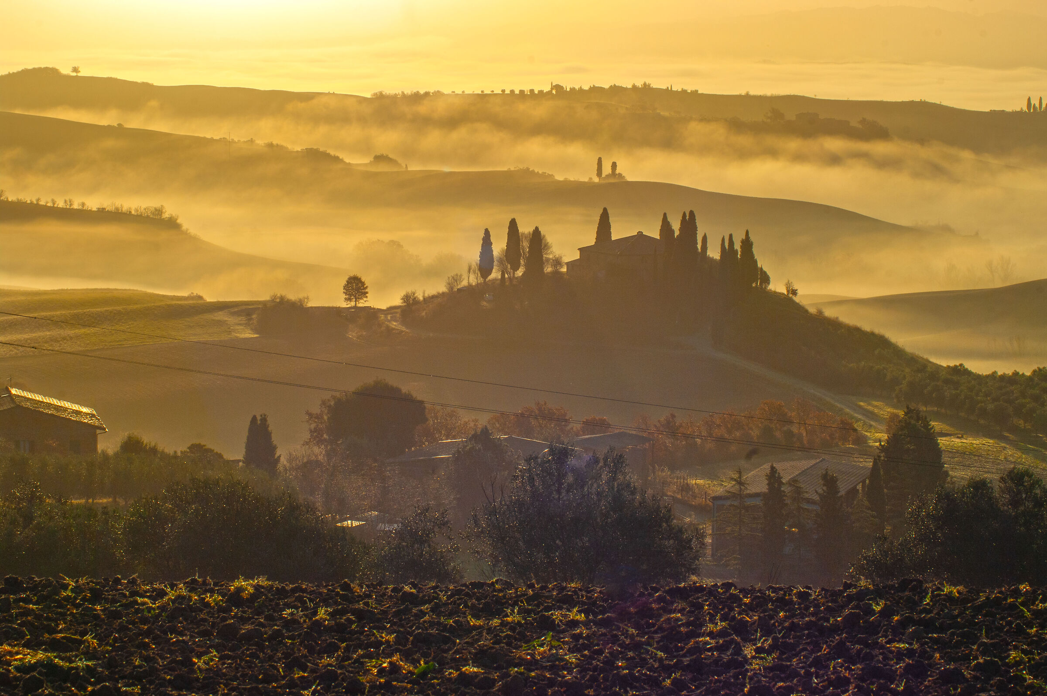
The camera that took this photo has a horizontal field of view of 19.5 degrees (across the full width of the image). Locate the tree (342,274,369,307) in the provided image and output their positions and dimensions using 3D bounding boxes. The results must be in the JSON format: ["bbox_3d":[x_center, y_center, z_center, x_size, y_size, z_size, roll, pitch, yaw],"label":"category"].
[{"bbox_3d":[-37.740,-12.850,685.000,5.880,7.370,5.880,0,5,0],"label":"tree"}]

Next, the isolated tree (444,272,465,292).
[{"bbox_3d":[-15.630,-14.890,690.000,4.810,4.640,4.810,0,5,0],"label":"isolated tree"}]

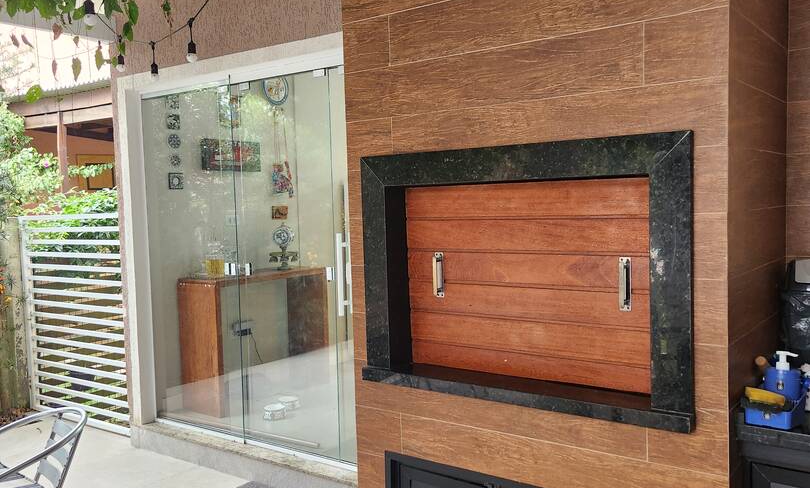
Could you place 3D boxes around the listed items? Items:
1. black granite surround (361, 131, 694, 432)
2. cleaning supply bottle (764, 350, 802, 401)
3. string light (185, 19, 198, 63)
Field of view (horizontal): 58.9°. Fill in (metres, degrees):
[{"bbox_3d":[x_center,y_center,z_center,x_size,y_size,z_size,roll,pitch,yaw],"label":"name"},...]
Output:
[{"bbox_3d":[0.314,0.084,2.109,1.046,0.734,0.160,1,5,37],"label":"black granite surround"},{"bbox_3d":[1.025,0.366,1.947,0.099,0.150,0.099,1,5,37],"label":"cleaning supply bottle"},{"bbox_3d":[-0.921,-0.879,3.100,0.047,0.188,0.047,1,5,37],"label":"string light"}]

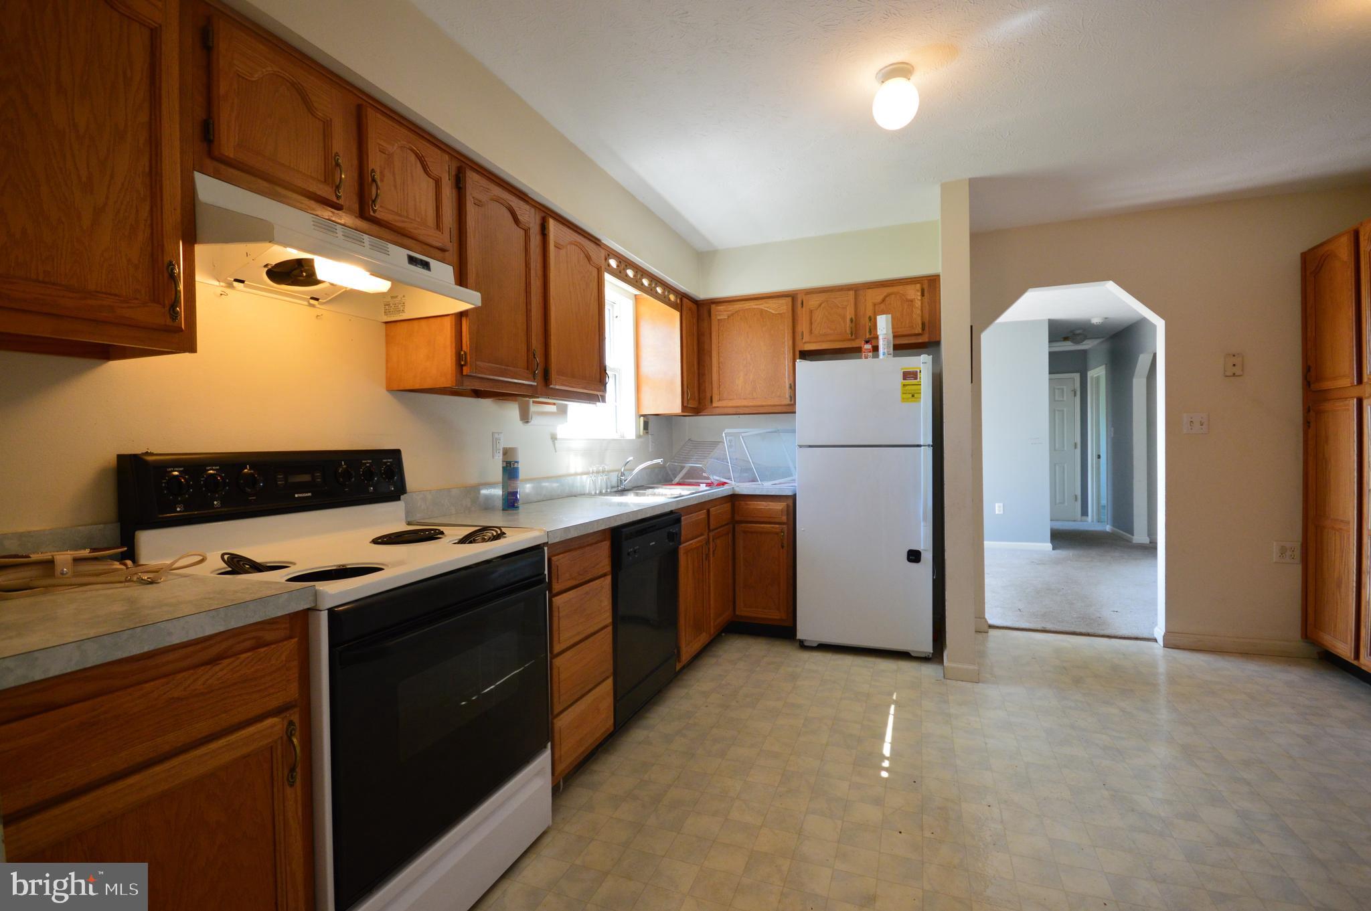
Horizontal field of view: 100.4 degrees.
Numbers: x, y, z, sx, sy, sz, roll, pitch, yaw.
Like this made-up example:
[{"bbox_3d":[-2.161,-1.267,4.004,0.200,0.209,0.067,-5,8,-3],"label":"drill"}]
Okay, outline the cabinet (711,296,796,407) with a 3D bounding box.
[{"bbox_3d":[0.439,-0.664,3.725,0.555,0.680,0.022,0,1,23],"label":"cabinet"}]

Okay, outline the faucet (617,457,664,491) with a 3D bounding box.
[{"bbox_3d":[-0.295,0.109,3.389,0.260,0.190,0.080,0,1,23],"label":"faucet"}]

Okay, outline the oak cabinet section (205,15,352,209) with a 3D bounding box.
[{"bbox_3d":[-0.972,-0.810,1.392,0.022,0.296,0.297,0,1,23],"label":"oak cabinet section"}]

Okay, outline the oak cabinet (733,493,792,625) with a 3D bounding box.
[{"bbox_3d":[0.575,0.656,3.694,0.370,0.840,0.600,0,1,23],"label":"oak cabinet"}]

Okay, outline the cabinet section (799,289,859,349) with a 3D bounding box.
[{"bbox_3d":[0.890,-0.857,3.531,0.310,0.297,0.022,0,1,23],"label":"cabinet section"}]

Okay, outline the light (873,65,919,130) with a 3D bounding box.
[{"bbox_3d":[0.721,-1.223,1.960,0.156,0.189,0.156,0,1,23],"label":"light"}]

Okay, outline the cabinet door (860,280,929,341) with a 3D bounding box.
[{"bbox_3d":[1.258,-0.871,3.443,0.308,0.299,0.022,0,1,23],"label":"cabinet door"}]

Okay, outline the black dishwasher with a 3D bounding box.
[{"bbox_3d":[-0.405,0.695,2.536,0.610,0.850,0.610,0,1,23],"label":"black dishwasher"}]

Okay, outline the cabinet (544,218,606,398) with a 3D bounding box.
[{"bbox_3d":[-0.620,-0.631,2.614,0.318,0.709,0.455,0,1,23],"label":"cabinet"}]

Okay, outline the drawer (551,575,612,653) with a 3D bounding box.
[{"bbox_3d":[-0.549,0.535,2.030,0.450,0.175,0.365,0,1,23],"label":"drawer"}]

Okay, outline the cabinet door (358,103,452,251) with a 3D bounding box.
[{"bbox_3d":[-0.833,-0.817,1.725,0.022,0.296,0.300,0,1,23],"label":"cabinet door"}]

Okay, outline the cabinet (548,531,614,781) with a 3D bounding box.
[{"bbox_3d":[-0.614,0.695,2.082,0.610,0.840,0.390,0,1,23],"label":"cabinet"}]

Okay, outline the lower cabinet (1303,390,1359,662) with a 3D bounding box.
[{"bbox_3d":[3.230,0.340,2.855,0.022,1.255,0.370,0,1,23],"label":"lower cabinet"}]

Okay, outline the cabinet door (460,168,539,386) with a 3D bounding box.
[{"bbox_3d":[-0.658,-0.615,2.054,0.027,0.690,0.368,0,1,23],"label":"cabinet door"}]

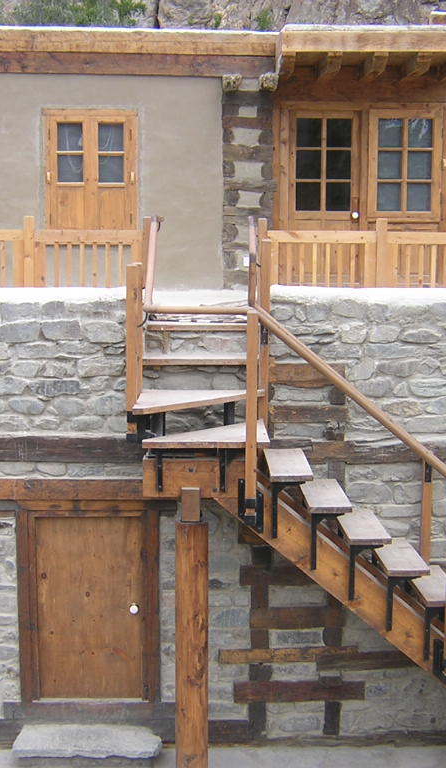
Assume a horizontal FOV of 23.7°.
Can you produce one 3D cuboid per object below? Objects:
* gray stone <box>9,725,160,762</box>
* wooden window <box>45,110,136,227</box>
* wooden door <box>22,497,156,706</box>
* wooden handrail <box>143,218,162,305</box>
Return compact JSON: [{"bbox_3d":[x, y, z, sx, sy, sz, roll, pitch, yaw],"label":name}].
[{"bbox_3d":[-1.080,2.835,8.388,1.155,0.115,0.379,0,8,-3],"label":"gray stone"},{"bbox_3d":[-1.414,-2.216,11.385,0.998,1.415,0.144,0,8,-3],"label":"wooden window"},{"bbox_3d":[-1.102,1.805,8.815,1.117,1.701,0.134,0,8,-3],"label":"wooden door"},{"bbox_3d":[-0.540,-0.934,8.068,0.147,0.663,1.296,0,8,-3],"label":"wooden handrail"}]

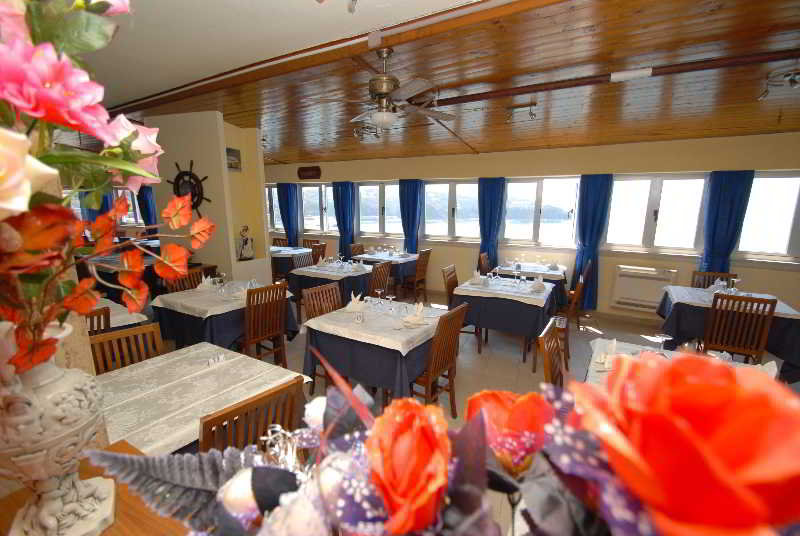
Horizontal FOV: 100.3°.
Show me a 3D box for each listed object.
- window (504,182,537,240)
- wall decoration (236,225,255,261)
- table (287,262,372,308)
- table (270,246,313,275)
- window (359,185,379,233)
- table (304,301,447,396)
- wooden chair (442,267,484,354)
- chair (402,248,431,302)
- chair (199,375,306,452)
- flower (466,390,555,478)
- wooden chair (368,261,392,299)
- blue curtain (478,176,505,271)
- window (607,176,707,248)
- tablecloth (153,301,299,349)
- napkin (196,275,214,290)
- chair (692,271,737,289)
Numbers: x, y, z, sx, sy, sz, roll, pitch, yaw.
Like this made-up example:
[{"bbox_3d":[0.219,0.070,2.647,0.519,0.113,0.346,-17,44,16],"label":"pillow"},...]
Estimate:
[{"bbox_3d":[2.119,-0.986,5.862,0.580,1.046,0.070,7,12,29],"label":"window"},{"bbox_3d":[-2.178,-0.359,4.693,0.130,0.500,0.240,7,12,29],"label":"wall decoration"},{"bbox_3d":[-1.083,0.371,5.514,0.950,0.745,0.970,6,11,26],"label":"table"},{"bbox_3d":[-2.465,-0.019,7.288,1.248,0.760,0.976,6,11,29],"label":"table"},{"bbox_3d":[-0.681,-1.296,7.404,0.622,1.076,0.070,7,12,29],"label":"window"},{"bbox_3d":[-0.194,0.798,3.162,0.950,0.745,0.930,6,11,28],"label":"table"},{"bbox_3d":[0.805,0.474,4.117,0.536,0.952,0.400,6,11,29],"label":"wooden chair"},{"bbox_3d":[0.266,0.136,6.292,0.500,0.975,0.430,7,12,33],"label":"chair"},{"bbox_3d":[-0.777,0.978,1.636,0.500,0.970,0.430,10,15,41],"label":"chair"},{"bbox_3d":[0.126,0.190,0.380,0.092,0.085,0.092,1,9,0],"label":"flower"},{"bbox_3d":[-0.397,0.393,4.699,0.500,0.970,0.430,8,13,33],"label":"wooden chair"},{"bbox_3d":[1.683,-0.545,6.361,0.480,2.270,0.150,6,11,26],"label":"blue curtain"},{"bbox_3d":[3.928,-0.851,5.199,1.280,1.144,0.088,6,11,29],"label":"window"},{"bbox_3d":[-1.967,0.539,3.792,1.140,0.520,1.000,7,12,29],"label":"tablecloth"},{"bbox_3d":[-2.100,0.145,3.599,0.128,0.168,0.160,6,11,29],"label":"napkin"},{"bbox_3d":[3.690,0.566,3.910,0.400,0.952,0.536,6,11,29],"label":"chair"}]

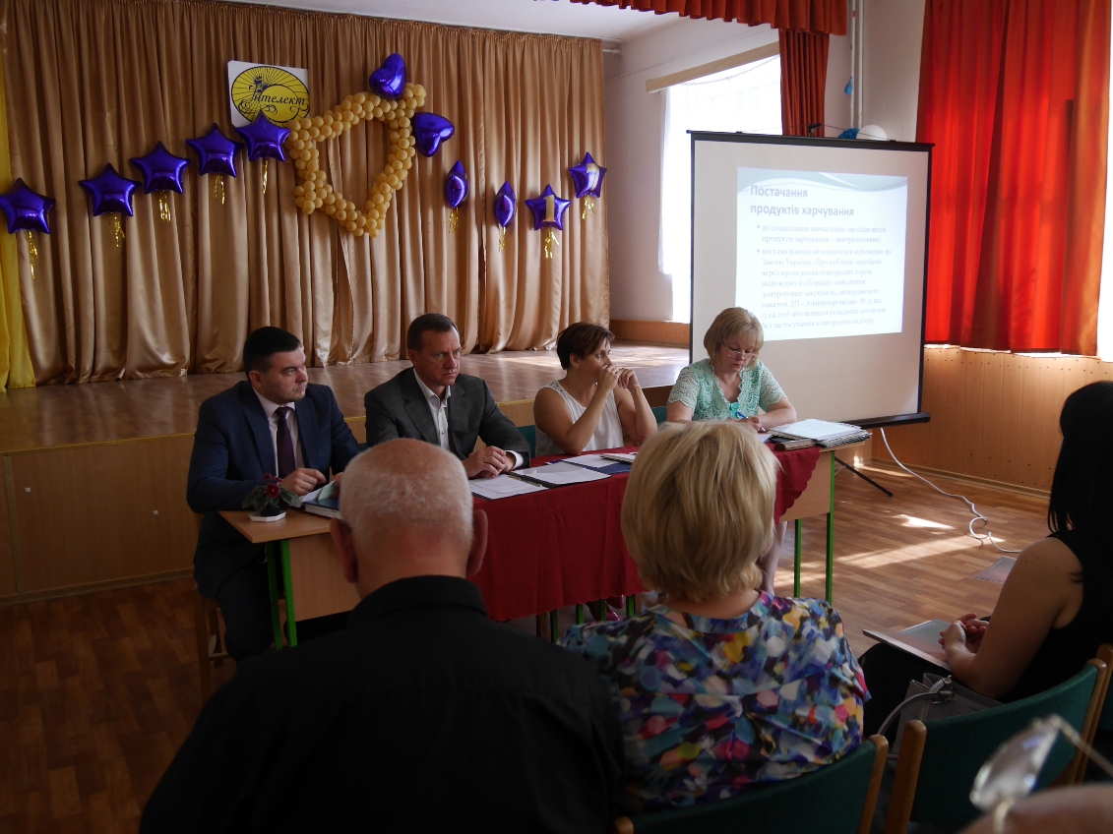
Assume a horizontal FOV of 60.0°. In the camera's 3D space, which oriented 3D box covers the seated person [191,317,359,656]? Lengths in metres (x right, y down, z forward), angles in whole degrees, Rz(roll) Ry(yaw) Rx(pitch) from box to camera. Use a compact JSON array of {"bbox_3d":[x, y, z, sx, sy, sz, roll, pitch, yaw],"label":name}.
[{"bbox_3d":[-0.919,0.359,3.178,0.570,1.290,0.700,-6,10,-27],"label":"seated person"}]

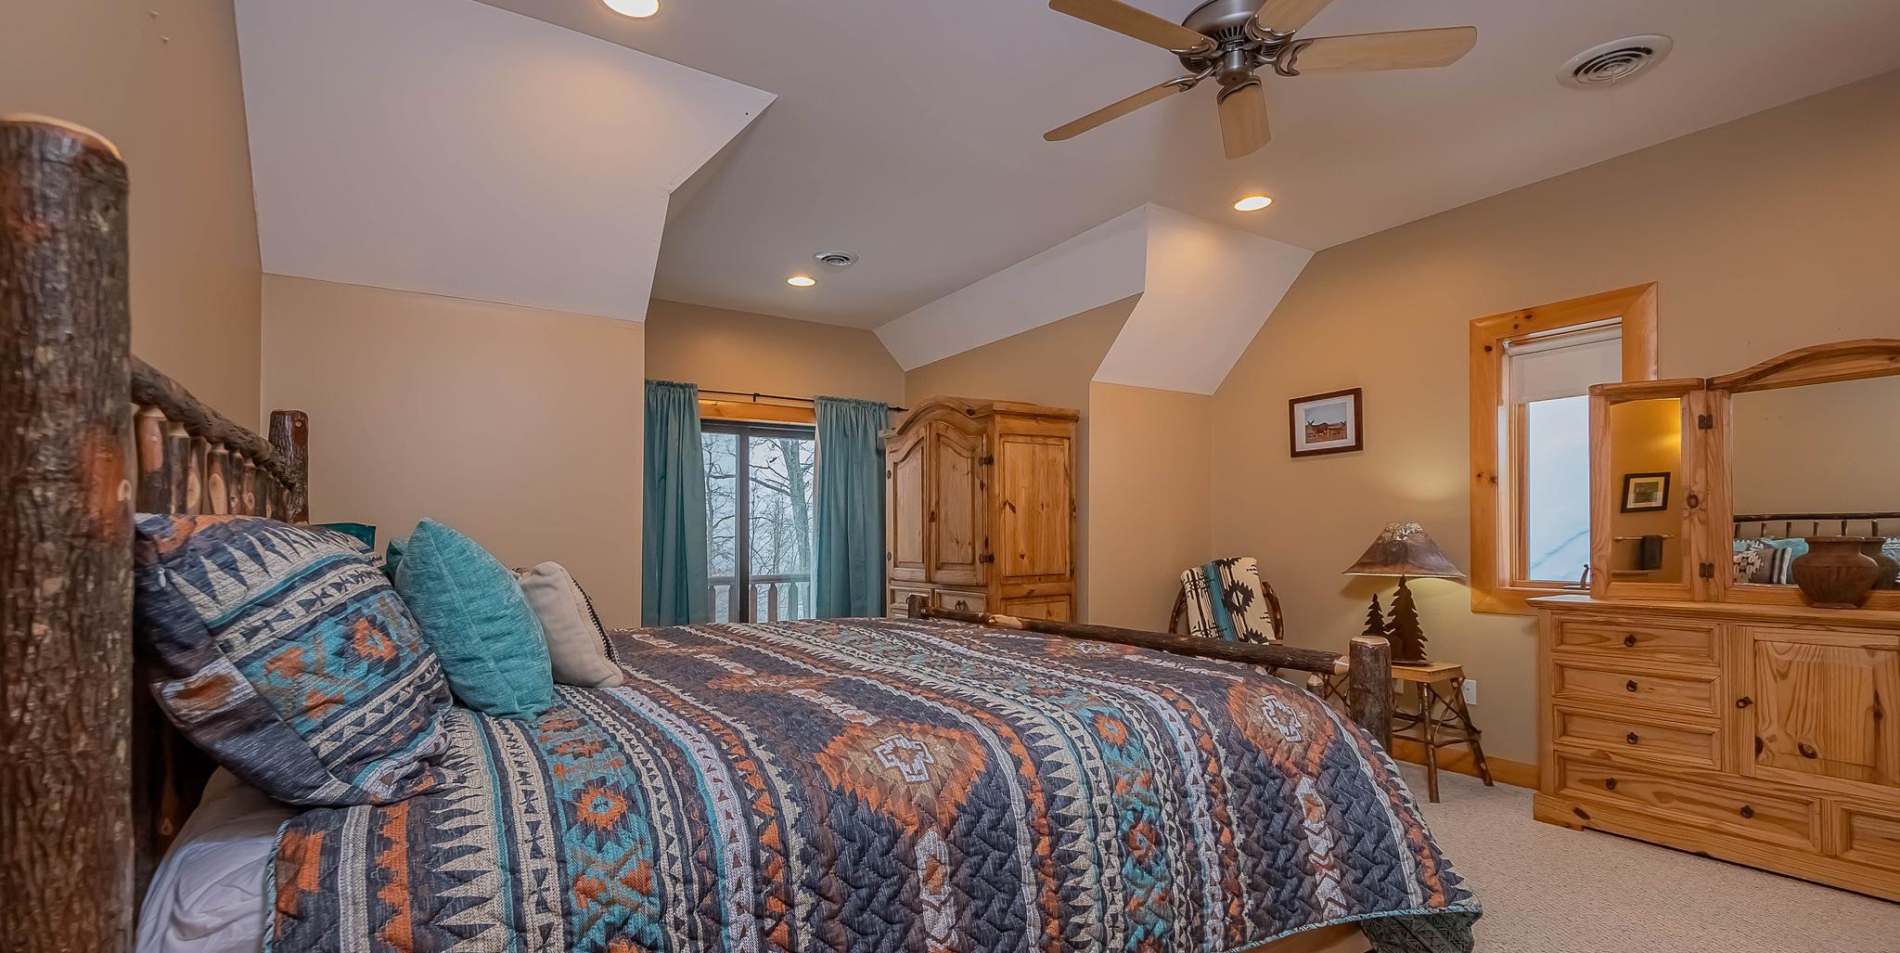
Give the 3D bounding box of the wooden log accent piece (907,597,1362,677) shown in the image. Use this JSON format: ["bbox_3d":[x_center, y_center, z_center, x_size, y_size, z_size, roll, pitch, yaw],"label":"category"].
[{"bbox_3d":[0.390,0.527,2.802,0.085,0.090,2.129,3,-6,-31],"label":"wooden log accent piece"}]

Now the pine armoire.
[{"bbox_3d":[0.178,0.497,5.136,0.620,1.990,1.240,3,-4,-31],"label":"pine armoire"}]

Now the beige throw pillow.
[{"bbox_3d":[-0.932,0.371,1.980,0.150,0.350,0.440,-30,13,-29],"label":"beige throw pillow"}]

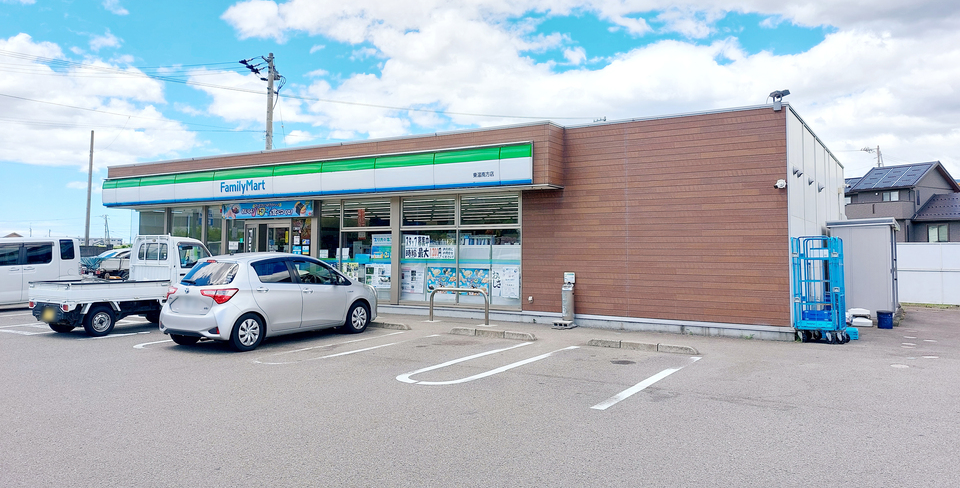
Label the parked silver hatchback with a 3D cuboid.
[{"bbox_3d":[-3.610,0.940,12.080,1.695,1.500,3.945,0,0,33],"label":"parked silver hatchback"}]

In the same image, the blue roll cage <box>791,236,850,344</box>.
[{"bbox_3d":[5.700,0.745,11.180,0.700,1.720,0.820,0,0,32],"label":"blue roll cage"}]

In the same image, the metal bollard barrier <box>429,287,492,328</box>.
[{"bbox_3d":[-0.450,1.330,14.320,1.530,0.760,0.075,0,0,33],"label":"metal bollard barrier"}]

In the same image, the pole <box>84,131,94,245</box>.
[{"bbox_3d":[-26.400,-2.980,45.000,0.290,9.400,0.290,3,0,32],"label":"pole"}]

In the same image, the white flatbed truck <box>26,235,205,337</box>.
[{"bbox_3d":[-6.870,0.770,13.450,1.475,1.870,3.395,0,0,32],"label":"white flatbed truck"}]

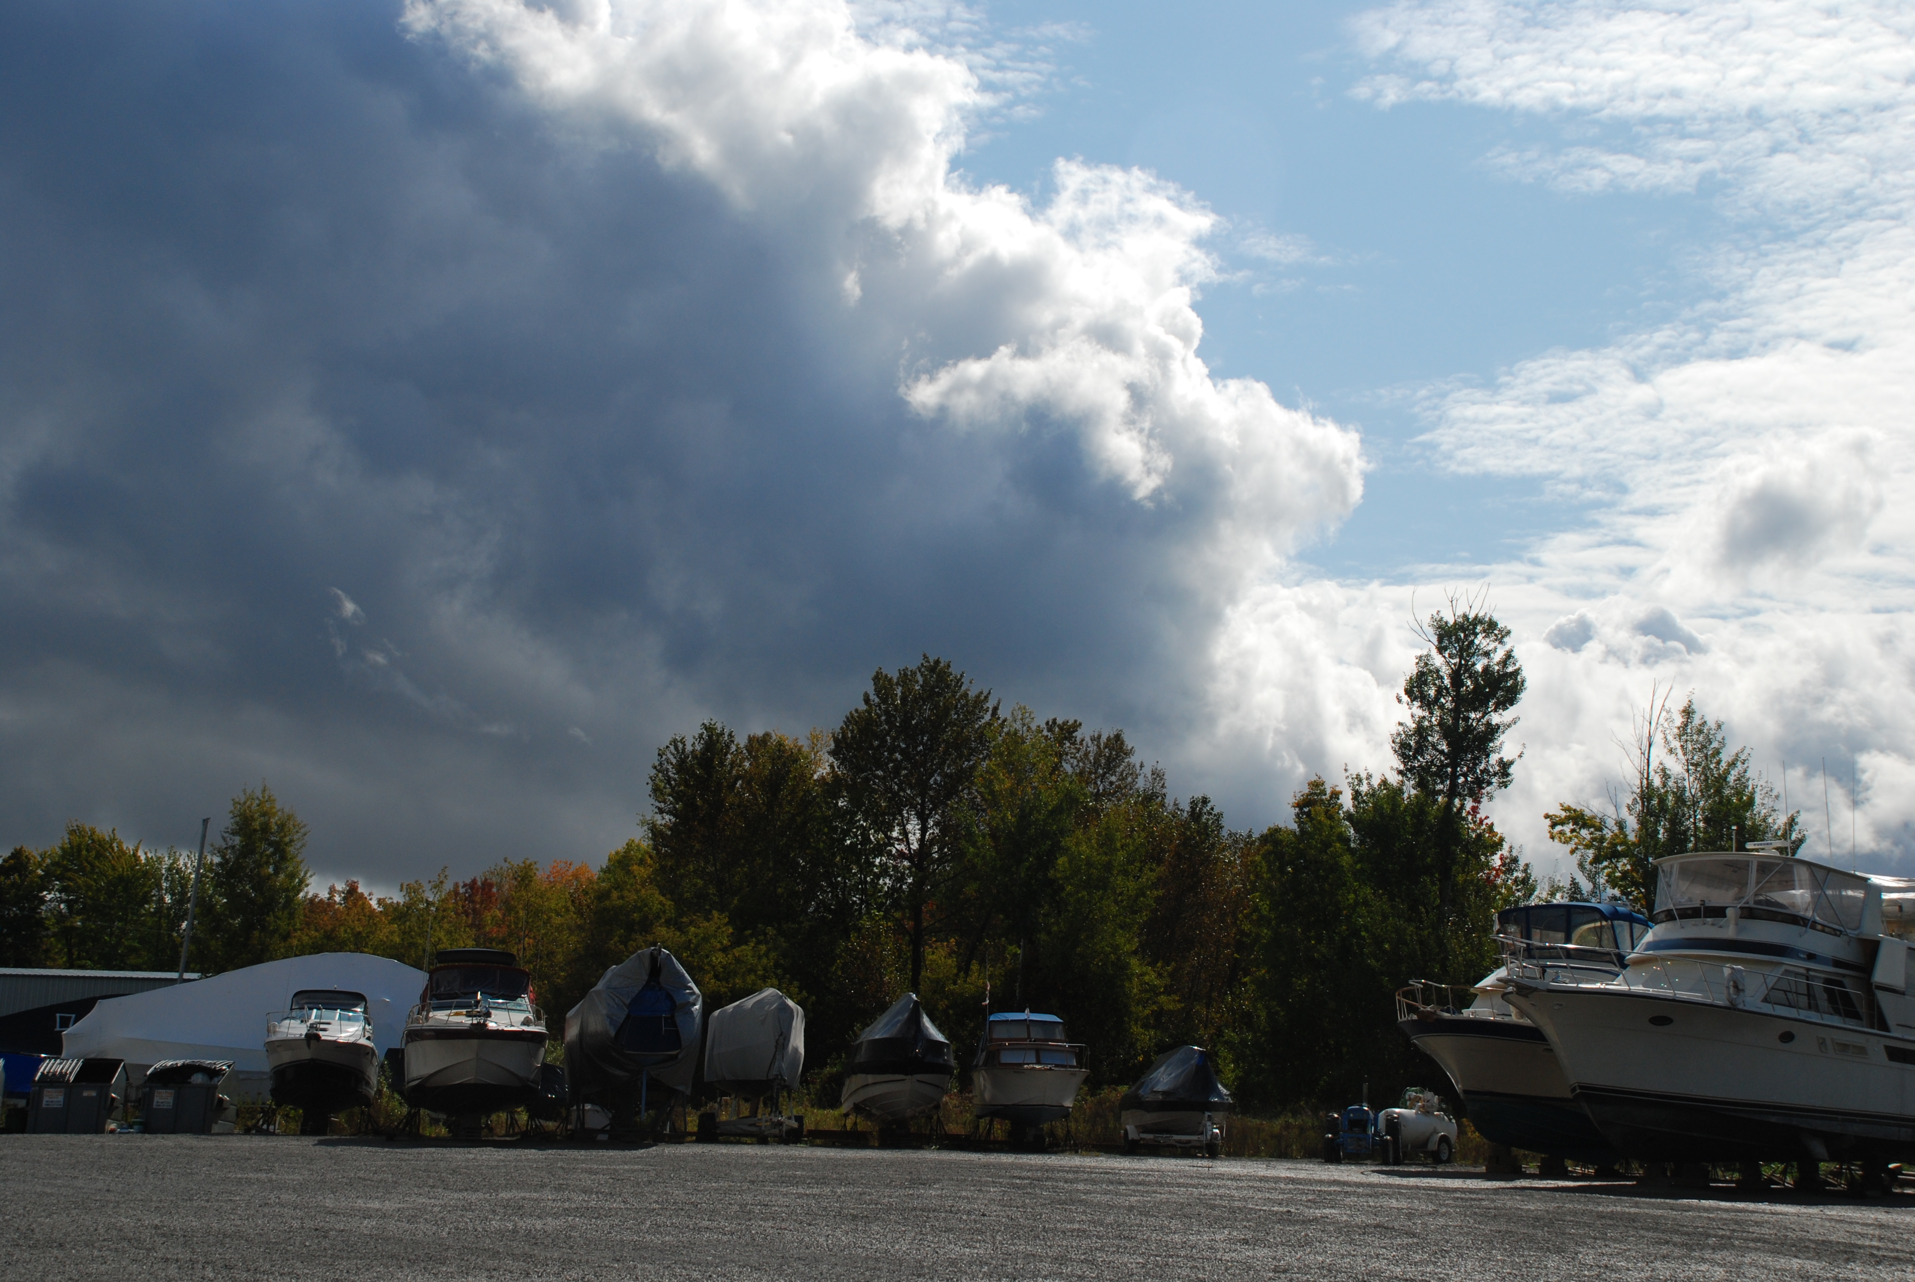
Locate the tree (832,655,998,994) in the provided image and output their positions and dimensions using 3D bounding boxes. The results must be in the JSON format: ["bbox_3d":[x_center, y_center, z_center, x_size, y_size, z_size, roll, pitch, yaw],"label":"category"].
[{"bbox_3d":[-1.309,7.646,85.000,5.200,14.250,5.000,1,-9,0],"label":"tree"}]

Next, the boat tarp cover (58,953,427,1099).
[{"bbox_3d":[-19.307,10.271,75.000,10.200,3.630,3.600,1,-9,0],"label":"boat tarp cover"}]

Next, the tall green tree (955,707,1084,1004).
[{"bbox_3d":[1.838,8.196,82.000,4.000,12.310,4.000,1,-9,0],"label":"tall green tree"}]

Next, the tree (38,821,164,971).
[{"bbox_3d":[-31.493,11.958,102.000,4.700,10.310,4.700,1,-9,0],"label":"tree"}]

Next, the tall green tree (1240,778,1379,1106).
[{"bbox_3d":[10.051,8.984,79.000,4.000,9.960,4.000,1,-9,0],"label":"tall green tree"}]

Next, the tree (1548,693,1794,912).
[{"bbox_3d":[20.380,7.832,79.000,7.000,12.490,6.000,1,-9,0],"label":"tree"}]

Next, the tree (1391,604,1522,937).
[{"bbox_3d":[15.448,6.900,86.000,4.300,16.340,4.200,1,-9,0],"label":"tree"}]

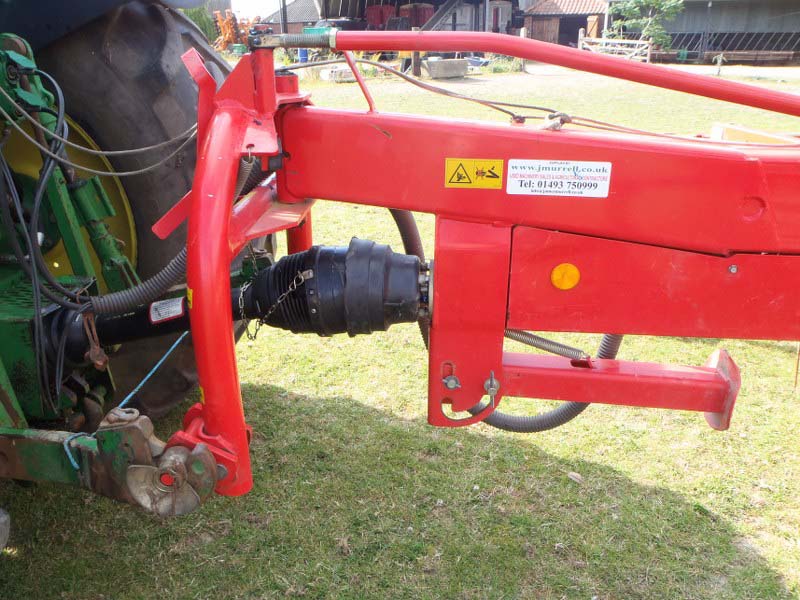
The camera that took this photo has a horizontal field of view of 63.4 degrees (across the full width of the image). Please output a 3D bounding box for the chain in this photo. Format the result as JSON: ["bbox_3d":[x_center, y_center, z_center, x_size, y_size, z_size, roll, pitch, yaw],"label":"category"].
[{"bbox_3d":[-0.303,0.003,1.587,0.180,0.175,0.100,3,23,6],"label":"chain"}]

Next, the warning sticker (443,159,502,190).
[{"bbox_3d":[0.155,-0.266,1.362,0.121,0.062,0.002,4,23,9],"label":"warning sticker"}]

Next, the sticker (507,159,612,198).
[{"bbox_3d":[0.326,-0.251,1.335,0.207,0.073,0.002,4,23,9],"label":"sticker"}]

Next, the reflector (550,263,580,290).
[{"bbox_3d":[0.354,-0.051,1.385,0.060,0.060,0.008,4,23,9],"label":"reflector"}]

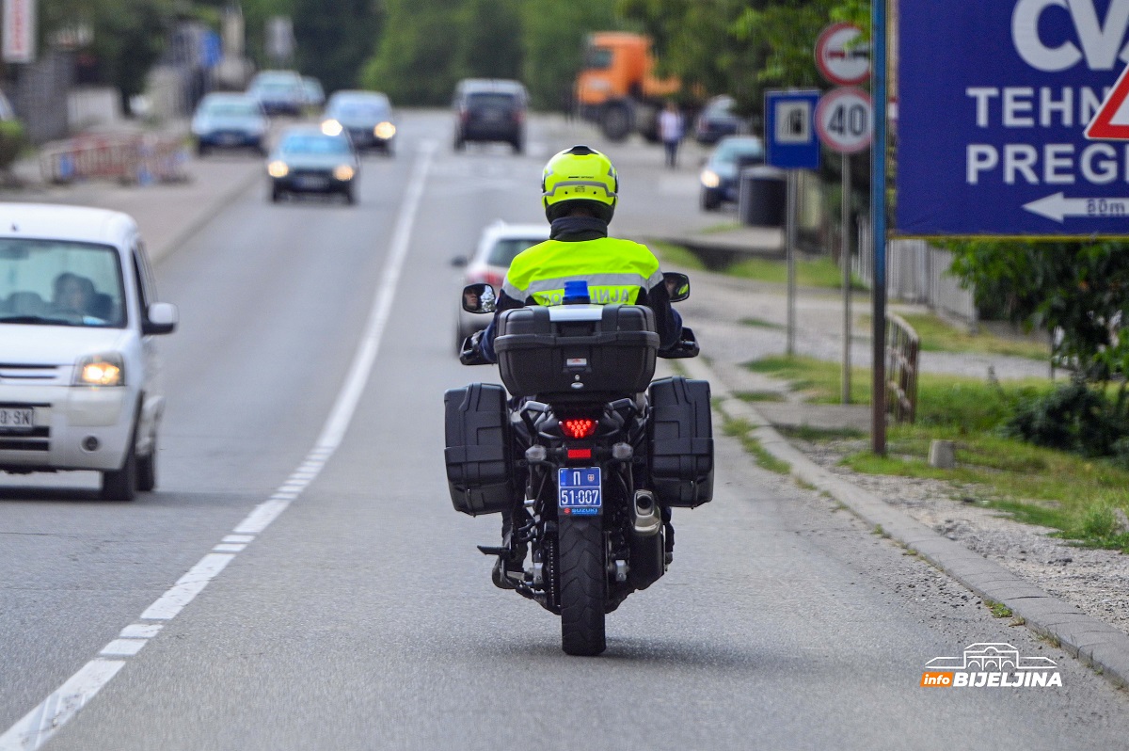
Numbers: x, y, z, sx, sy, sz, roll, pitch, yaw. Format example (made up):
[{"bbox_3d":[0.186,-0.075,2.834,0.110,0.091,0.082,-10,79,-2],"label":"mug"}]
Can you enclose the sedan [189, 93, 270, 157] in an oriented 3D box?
[{"bbox_3d":[-8.212,-6.155,154.300,1.750,1.480,4.300,0,3,-1],"label":"sedan"}]

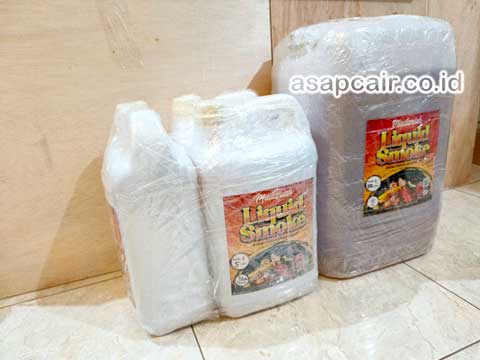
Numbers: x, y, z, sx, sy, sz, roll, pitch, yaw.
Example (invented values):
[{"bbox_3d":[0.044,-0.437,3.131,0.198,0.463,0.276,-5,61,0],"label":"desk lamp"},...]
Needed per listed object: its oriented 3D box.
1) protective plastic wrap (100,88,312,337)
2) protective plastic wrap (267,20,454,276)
[{"bbox_3d":[-0.052,0.030,0.528,0.296,0.323,0.224,-10,18,-19],"label":"protective plastic wrap"},{"bbox_3d":[0.221,-0.066,0.614,0.291,0.415,0.211,-10,18,-19],"label":"protective plastic wrap"}]

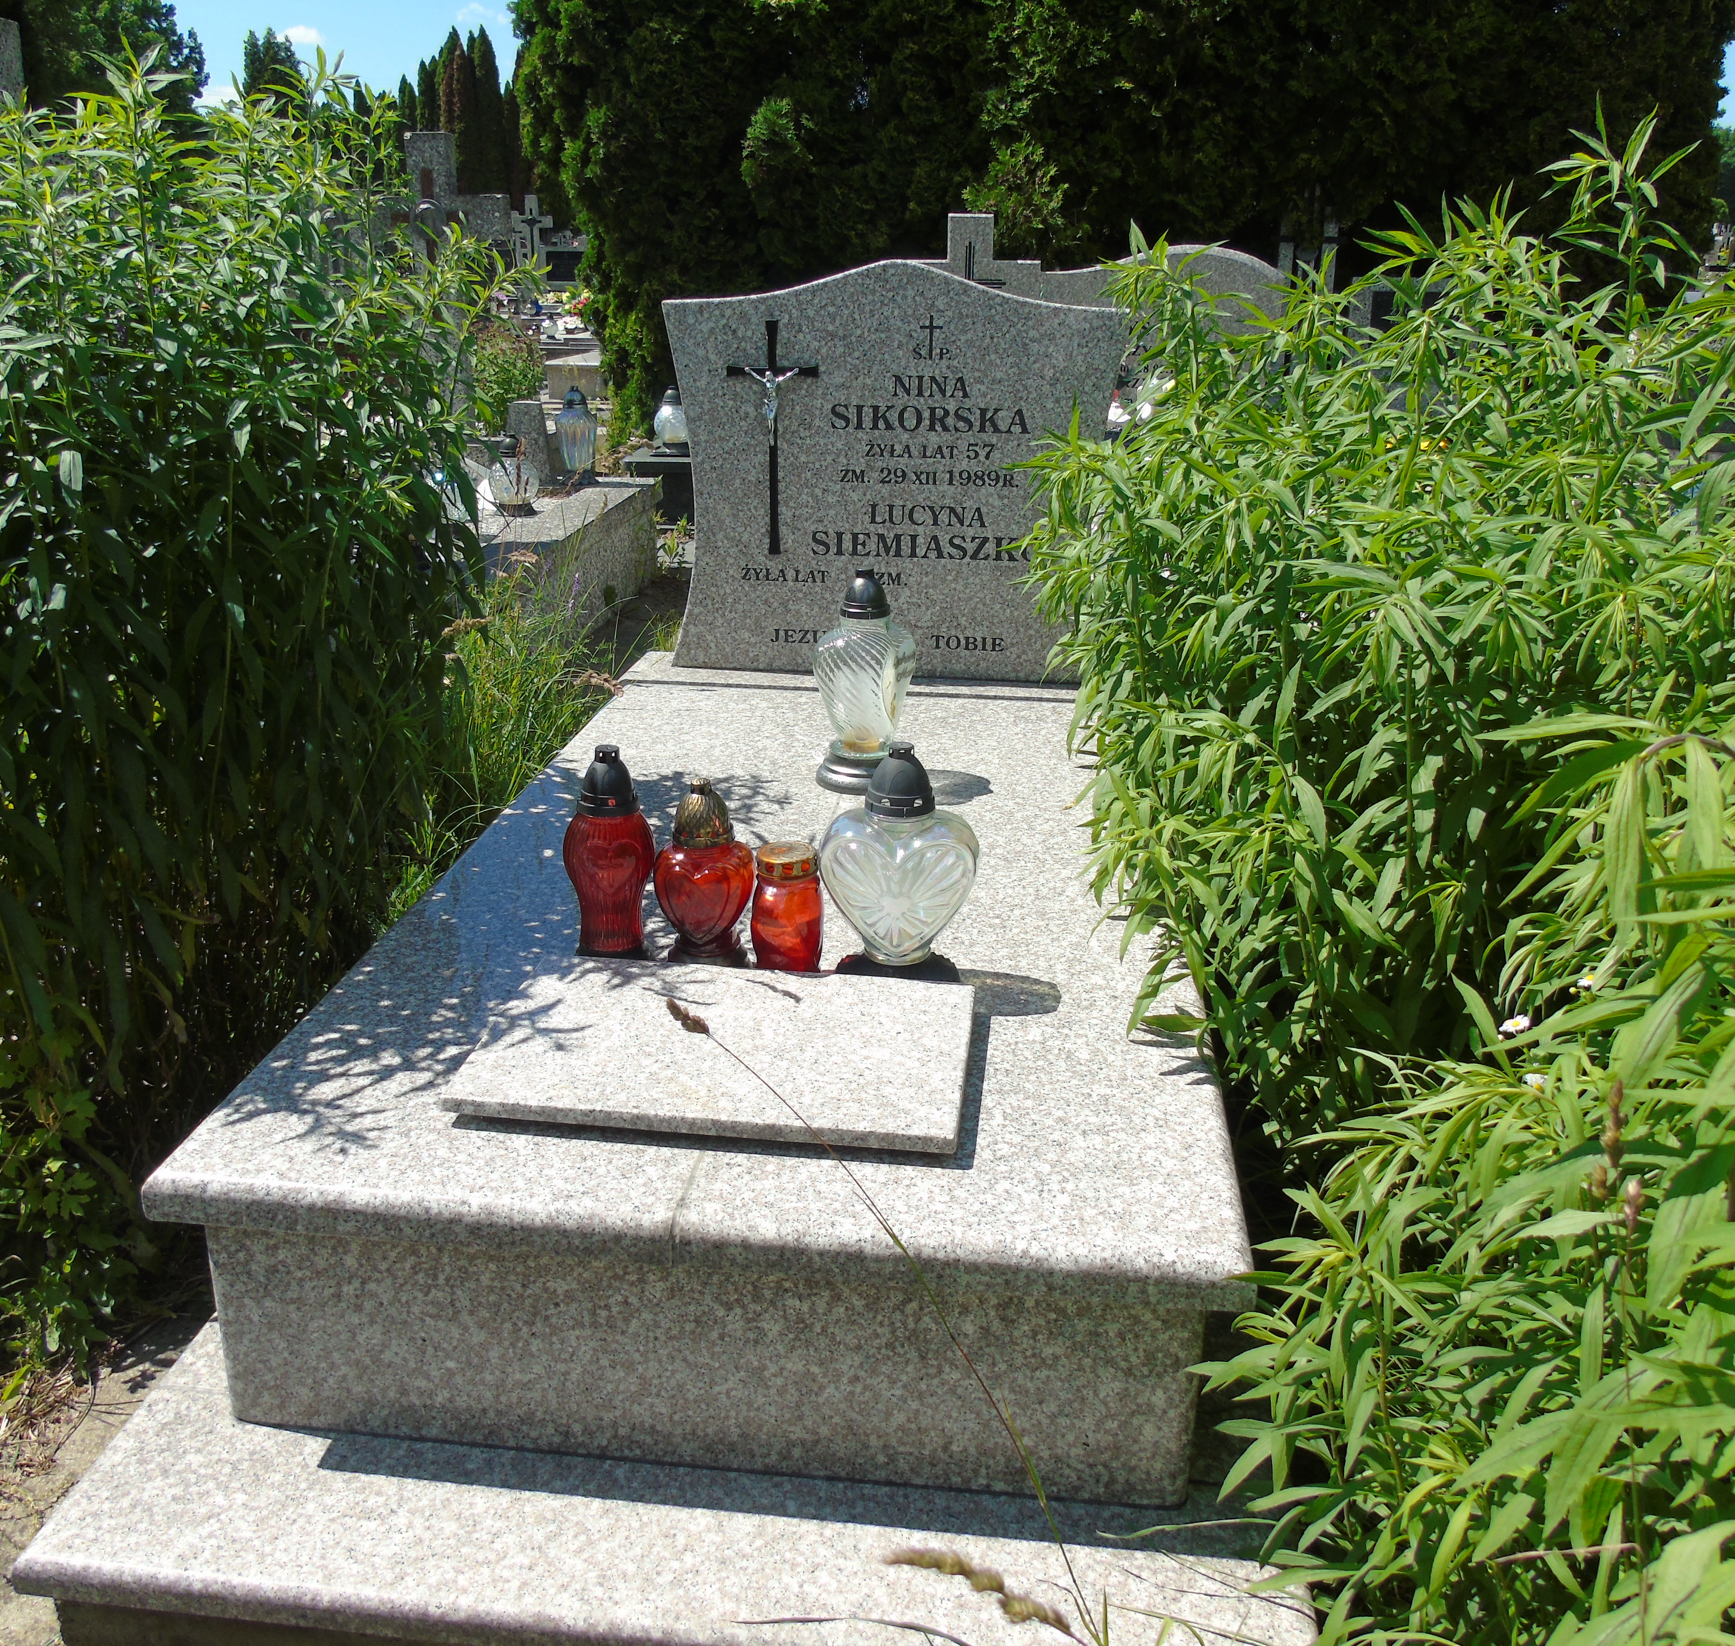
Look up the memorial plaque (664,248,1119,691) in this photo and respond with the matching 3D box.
[{"bbox_3d":[0.046,-0.645,2.929,0.825,0.749,0.082,3,21,5],"label":"memorial plaque"}]

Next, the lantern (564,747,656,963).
[{"bbox_3d":[-0.302,0.036,1.808,0.105,0.259,0.105,3,21,5],"label":"lantern"}]

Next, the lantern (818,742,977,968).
[{"bbox_3d":[0.036,0.048,1.773,0.173,0.275,0.112,3,21,5],"label":"lantern"}]

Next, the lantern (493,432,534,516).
[{"bbox_3d":[-1.101,-1.084,4.921,0.144,0.239,0.144,3,21,5],"label":"lantern"}]

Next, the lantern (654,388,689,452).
[{"bbox_3d":[-0.745,-1.539,6.064,0.144,0.253,0.144,3,21,5],"label":"lantern"}]

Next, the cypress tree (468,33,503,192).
[{"bbox_3d":[-6.800,-12.089,28.853,0.718,4.275,0.718,-3,21,-12],"label":"cypress tree"}]

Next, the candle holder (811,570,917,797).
[{"bbox_3d":[-0.001,-0.220,2.402,0.155,0.328,0.155,3,21,5],"label":"candle holder"}]

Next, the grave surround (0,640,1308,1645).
[{"bbox_3d":[-0.068,0.213,2.240,1.067,0.369,2.123,3,21,5],"label":"grave surround"}]

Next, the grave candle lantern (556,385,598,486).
[{"bbox_3d":[-1.013,-1.336,5.467,0.145,0.327,0.145,3,21,5],"label":"grave candle lantern"}]

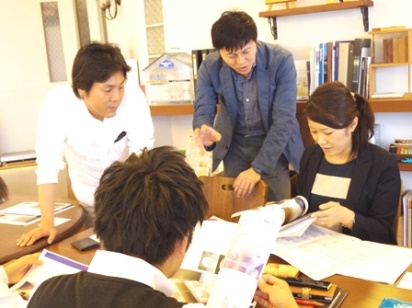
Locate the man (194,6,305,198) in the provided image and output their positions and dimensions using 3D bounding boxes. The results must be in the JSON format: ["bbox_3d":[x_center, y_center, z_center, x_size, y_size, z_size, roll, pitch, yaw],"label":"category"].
[{"bbox_3d":[0.211,0.163,2.244,0.530,1.525,0.580,-2,11,8],"label":"man"}]

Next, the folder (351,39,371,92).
[{"bbox_3d":[0.853,-0.465,2.800,0.045,0.315,0.240,7,15,26],"label":"folder"}]

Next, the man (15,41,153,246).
[{"bbox_3d":[-0.421,0.303,2.028,0.560,1.415,0.580,-8,12,-23],"label":"man"}]

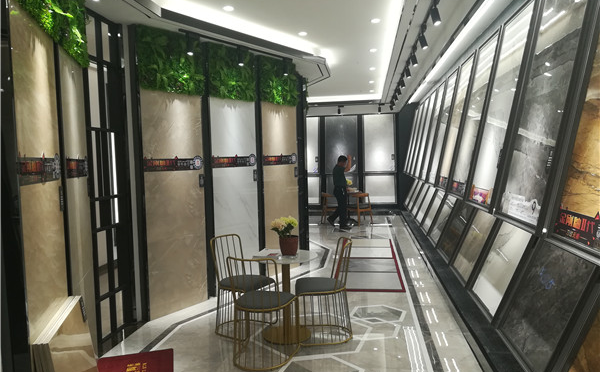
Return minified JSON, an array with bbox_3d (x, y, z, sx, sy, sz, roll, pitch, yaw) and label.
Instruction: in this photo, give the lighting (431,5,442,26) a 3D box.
[{"bbox_3d":[1.196,-1.494,3.950,0.066,0.155,0.066,-14,2,9],"label":"lighting"}]

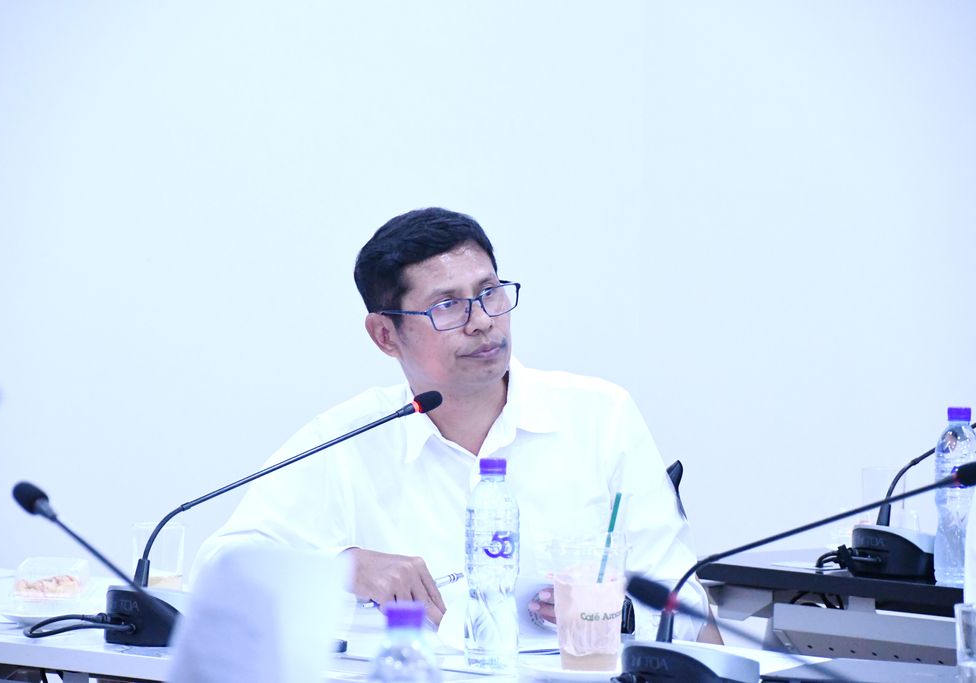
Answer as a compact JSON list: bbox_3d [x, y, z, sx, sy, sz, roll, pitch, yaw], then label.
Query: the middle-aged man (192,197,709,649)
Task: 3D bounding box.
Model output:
[{"bbox_3d":[-0.044,0.474,6.632,0.640,1.290,0.800,1,3,12],"label":"middle-aged man"}]

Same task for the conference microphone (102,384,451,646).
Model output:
[{"bbox_3d":[-0.244,0.210,6.305,0.496,0.295,0.140,-2,4,-37],"label":"conference microphone"}]

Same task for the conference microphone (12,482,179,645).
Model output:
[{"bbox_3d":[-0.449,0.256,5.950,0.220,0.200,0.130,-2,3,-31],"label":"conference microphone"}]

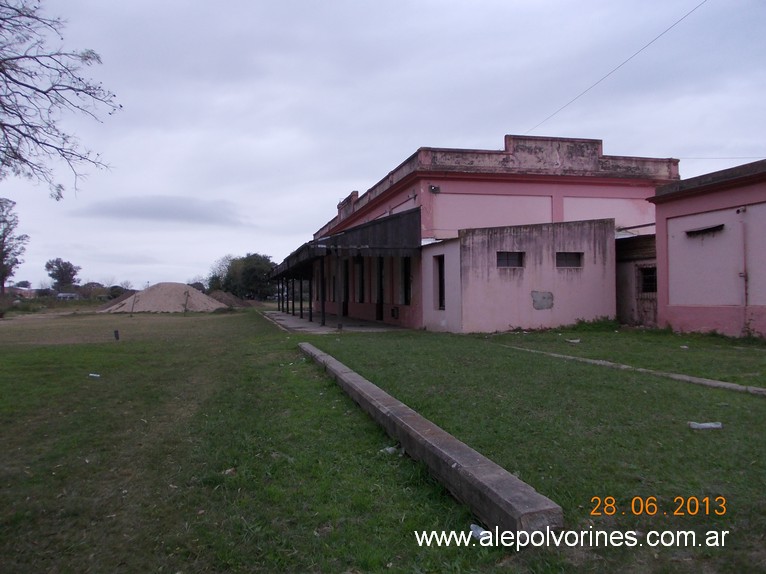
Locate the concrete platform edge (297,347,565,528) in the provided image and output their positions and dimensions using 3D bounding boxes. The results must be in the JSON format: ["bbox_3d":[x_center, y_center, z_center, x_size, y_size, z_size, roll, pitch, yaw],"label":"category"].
[{"bbox_3d":[-0.638,1.591,10.562,0.364,0.223,14.067,-1,-1,-13],"label":"concrete platform edge"}]

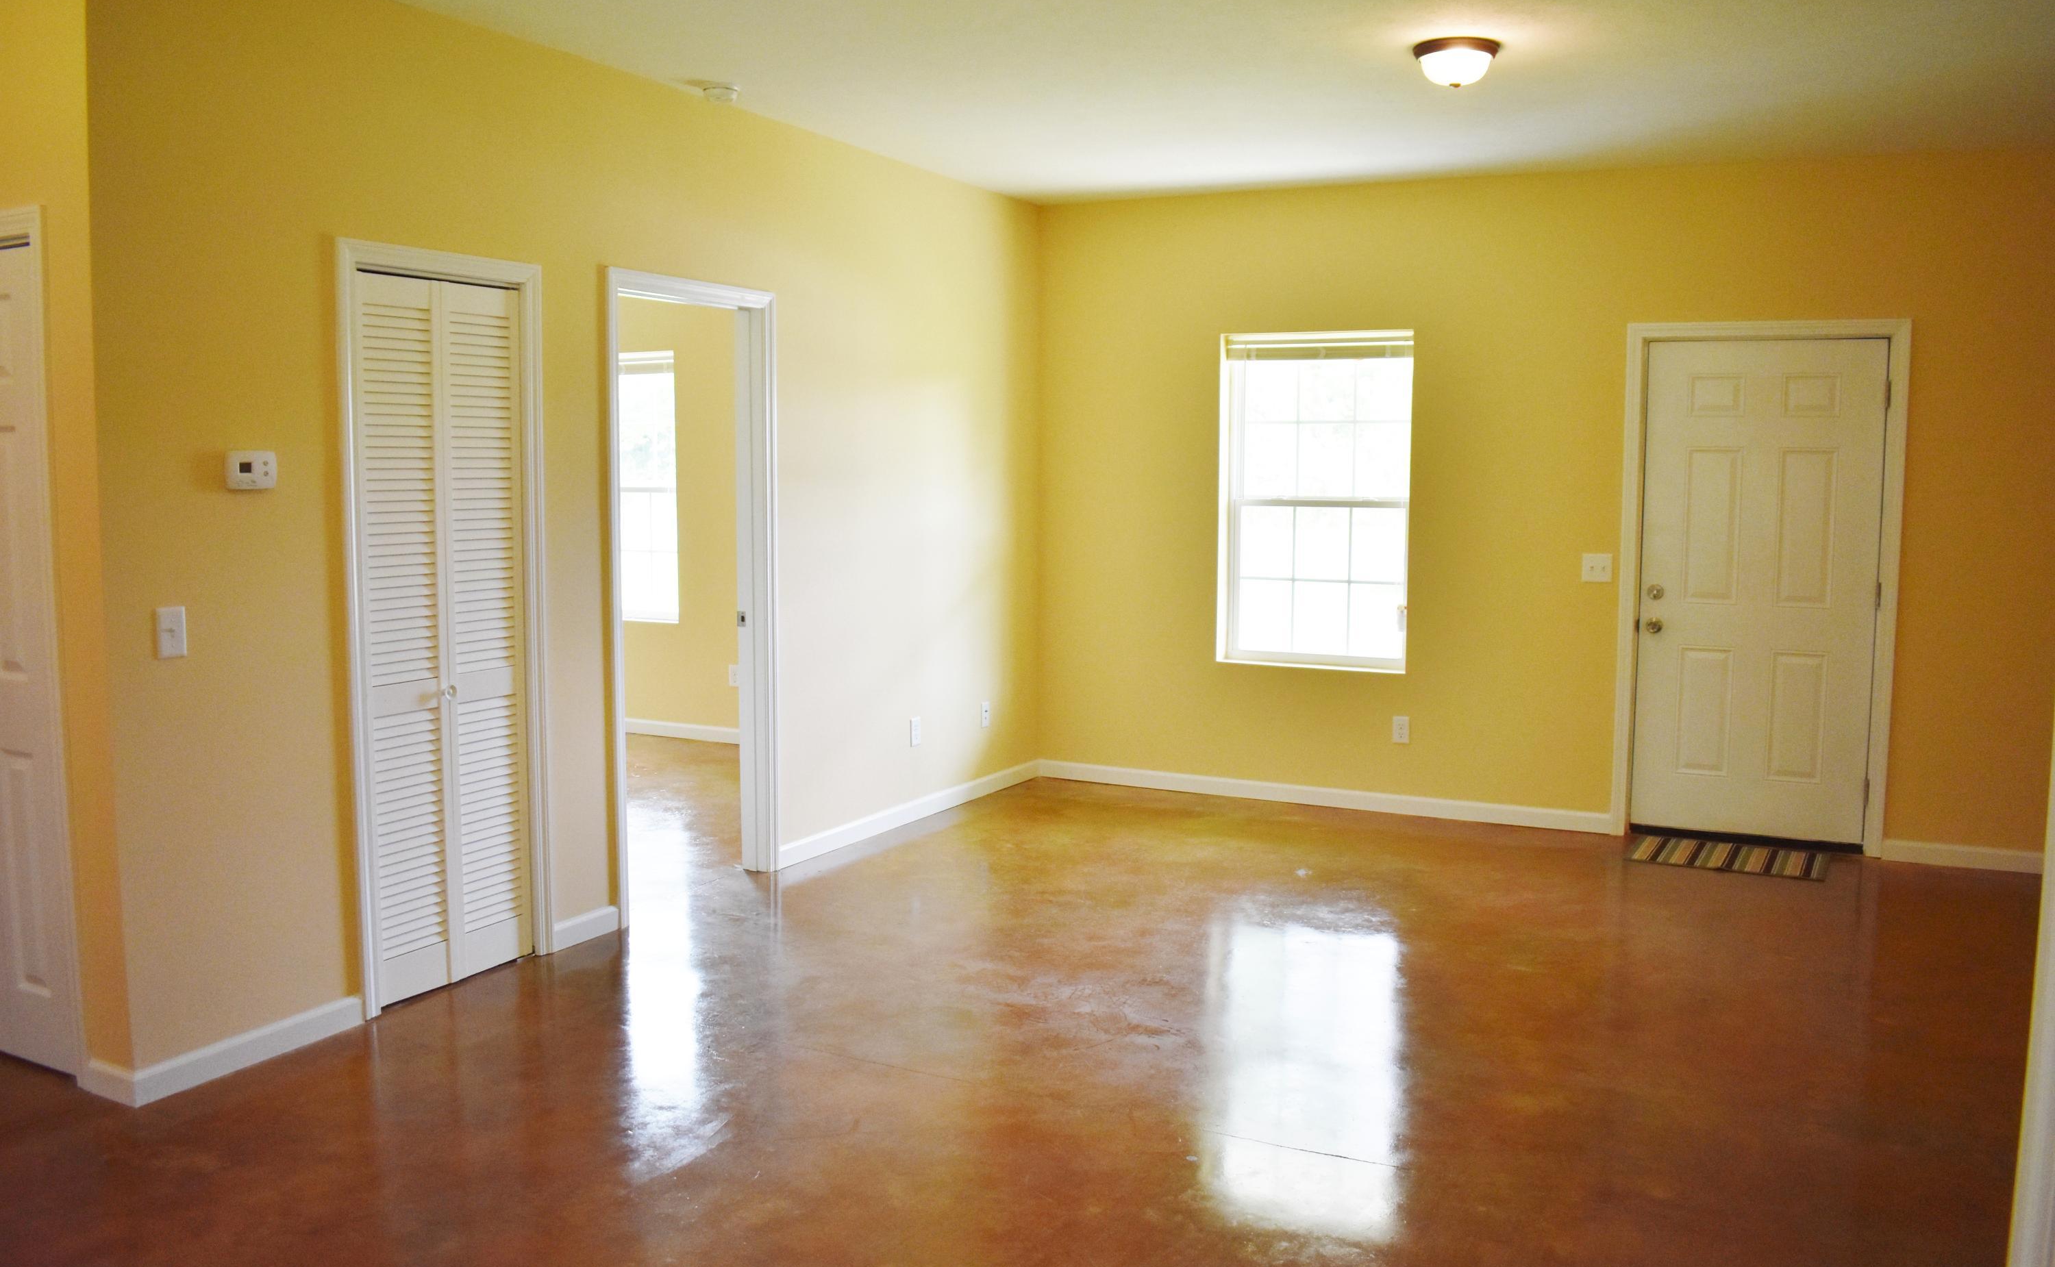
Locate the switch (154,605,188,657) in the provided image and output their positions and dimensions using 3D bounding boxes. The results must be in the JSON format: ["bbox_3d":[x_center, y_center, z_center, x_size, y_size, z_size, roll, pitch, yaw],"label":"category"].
[{"bbox_3d":[-2.045,-0.001,3.692,0.014,0.116,0.072,3,7,28],"label":"switch"}]

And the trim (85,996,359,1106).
[{"bbox_3d":[-2.073,1.056,4.007,0.250,0.086,0.664,3,7,28],"label":"trim"}]

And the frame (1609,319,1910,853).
[{"bbox_3d":[2.941,-0.179,6.237,1.023,2.127,0.130,3,7,28],"label":"frame"}]

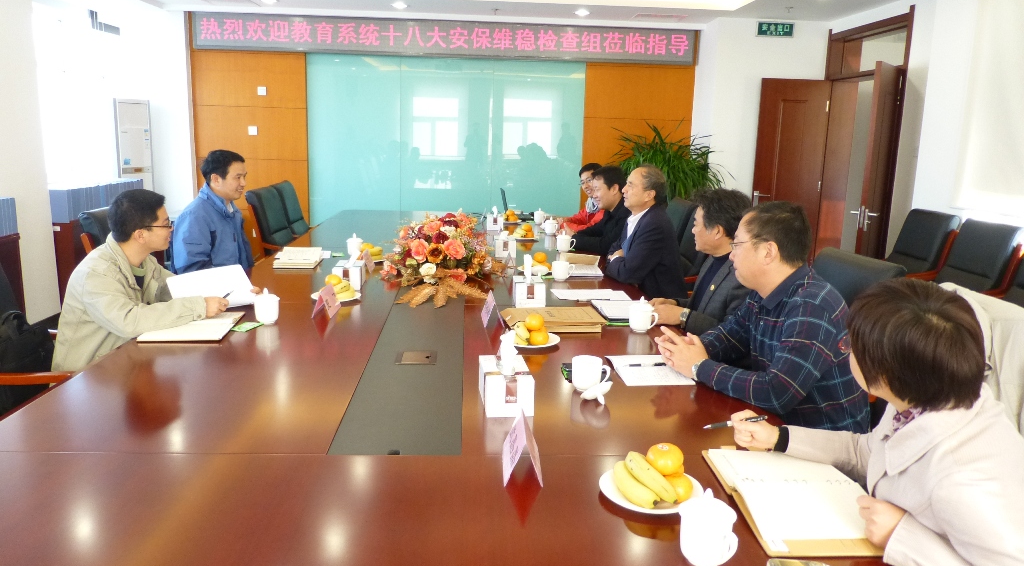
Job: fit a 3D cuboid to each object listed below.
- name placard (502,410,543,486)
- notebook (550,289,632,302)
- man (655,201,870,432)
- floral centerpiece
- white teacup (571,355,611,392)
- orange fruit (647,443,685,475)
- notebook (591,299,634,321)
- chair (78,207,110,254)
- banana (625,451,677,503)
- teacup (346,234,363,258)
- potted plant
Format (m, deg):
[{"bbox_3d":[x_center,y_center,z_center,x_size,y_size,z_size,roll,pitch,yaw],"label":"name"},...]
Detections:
[{"bbox_3d":[0.025,0.353,1.552,0.082,0.097,0.203,1,11,-4],"label":"name placard"},{"bbox_3d":[0.370,0.052,3.400,0.320,0.010,0.220,1,12,-4],"label":"notebook"},{"bbox_3d":[0.782,0.396,2.300,0.680,1.300,0.600,1,12,-4],"label":"man"},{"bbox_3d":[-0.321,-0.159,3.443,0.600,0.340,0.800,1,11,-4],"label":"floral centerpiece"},{"bbox_3d":[0.233,0.269,2.129,0.113,0.089,0.090,1,12,-4],"label":"white teacup"},{"bbox_3d":[0.310,0.357,1.435,0.075,0.065,0.075,1,12,-4],"label":"orange fruit"},{"bbox_3d":[0.481,0.112,3.112,0.220,0.015,0.310,1,12,-1],"label":"notebook"},{"bbox_3d":[-1.910,0.112,3.955,0.640,1.030,0.580,1,12,-4],"label":"chair"},{"bbox_3d":[0.290,0.405,1.473,0.043,0.043,0.185,-3,12,-20],"label":"banana"},{"bbox_3d":[-0.940,-0.232,4.258,0.096,0.131,0.110,-1,12,-12],"label":"teacup"},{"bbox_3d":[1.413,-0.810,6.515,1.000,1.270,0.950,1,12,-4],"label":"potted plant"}]

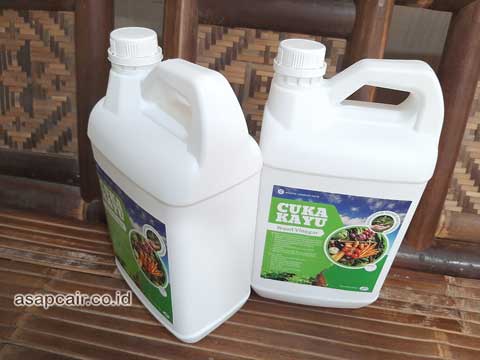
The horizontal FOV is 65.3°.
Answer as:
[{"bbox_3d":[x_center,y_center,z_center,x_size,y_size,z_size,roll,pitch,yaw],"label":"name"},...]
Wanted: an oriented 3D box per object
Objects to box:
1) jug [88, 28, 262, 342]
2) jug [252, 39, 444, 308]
[{"bbox_3d":[-0.073,0.009,0.424,0.129,0.311,0.191,-26,43,-36],"label":"jug"},{"bbox_3d":[0.108,0.003,0.450,0.191,0.311,0.129,6,33,4],"label":"jug"}]

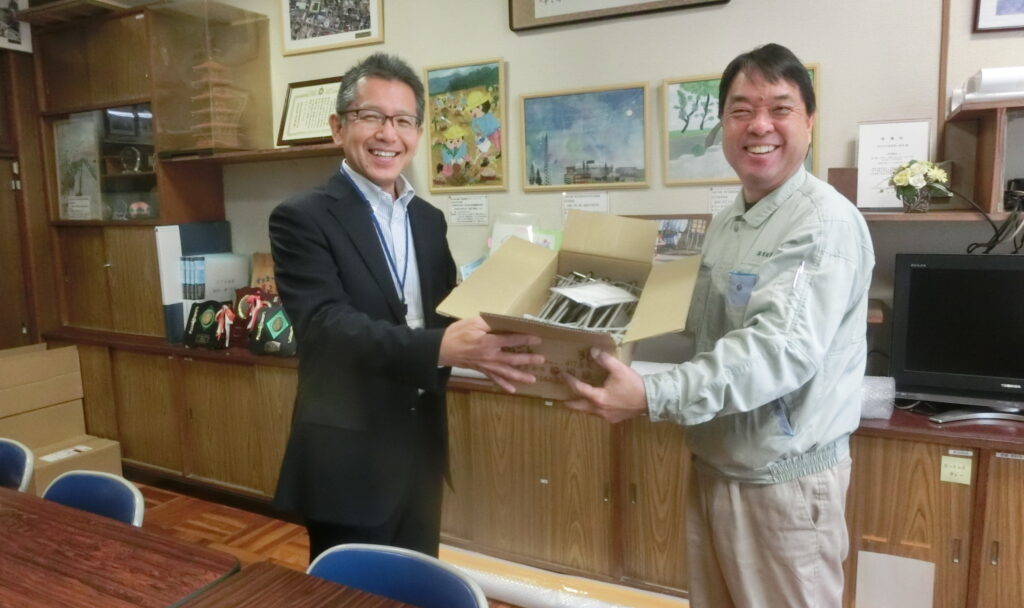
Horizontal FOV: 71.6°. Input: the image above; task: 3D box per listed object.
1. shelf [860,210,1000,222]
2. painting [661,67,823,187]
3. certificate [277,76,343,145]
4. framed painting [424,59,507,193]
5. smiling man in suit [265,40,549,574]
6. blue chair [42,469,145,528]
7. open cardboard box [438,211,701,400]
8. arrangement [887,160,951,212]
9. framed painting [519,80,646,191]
[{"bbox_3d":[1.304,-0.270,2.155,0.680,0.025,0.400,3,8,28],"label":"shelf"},{"bbox_3d":[0.837,-0.649,2.628,0.557,0.407,0.025,3,8,28],"label":"painting"},{"bbox_3d":[-0.872,-0.867,3.186,0.420,0.304,0.025,3,-10,28],"label":"certificate"},{"bbox_3d":[-0.206,-0.780,3.173,0.412,0.560,0.025,3,8,28],"label":"framed painting"},{"bbox_3d":[-0.174,0.361,1.463,0.580,1.710,0.480,5,10,41],"label":"smiling man in suit"},{"bbox_3d":[-1.220,0.828,1.682,0.470,0.770,0.500,3,8,28],"label":"blue chair"},{"bbox_3d":[0.130,-0.002,1.355,0.402,0.189,0.553,9,23,15],"label":"open cardboard box"},{"bbox_3d":[1.190,-0.344,2.080,0.165,0.155,0.140,3,8,28],"label":"arrangement"},{"bbox_3d":[0.294,-0.672,2.918,0.557,0.407,0.025,3,8,28],"label":"framed painting"}]

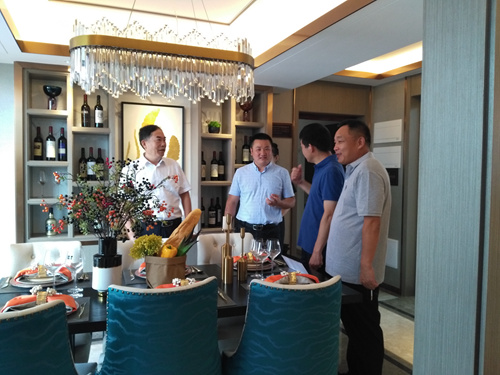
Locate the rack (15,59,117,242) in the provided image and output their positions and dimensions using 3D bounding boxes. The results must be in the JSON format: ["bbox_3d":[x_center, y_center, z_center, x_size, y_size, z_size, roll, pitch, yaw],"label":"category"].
[{"bbox_3d":[-1.706,-0.311,3.807,0.808,1.563,0.300,0,3,-22],"label":"rack"}]

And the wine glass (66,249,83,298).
[{"bbox_3d":[-0.834,0.408,1.942,0.087,0.228,0.087,-1,3,-23],"label":"wine glass"}]

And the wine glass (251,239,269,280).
[{"bbox_3d":[0.070,0.405,2.267,0.087,0.223,0.087,-1,3,-23],"label":"wine glass"}]

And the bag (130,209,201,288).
[{"bbox_3d":[-0.443,0.317,2.147,0.350,0.401,0.240,0,3,-11],"label":"bag"}]

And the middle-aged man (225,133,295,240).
[{"bbox_3d":[0.067,0.418,3.147,0.530,1.668,0.360,1,3,6],"label":"middle-aged man"}]

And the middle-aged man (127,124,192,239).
[{"bbox_3d":[-0.673,0.386,3.007,0.530,1.692,0.320,-1,3,-27],"label":"middle-aged man"}]

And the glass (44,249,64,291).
[{"bbox_3d":[-0.955,0.410,1.977,0.090,0.220,0.090,-1,3,-23],"label":"glass"}]

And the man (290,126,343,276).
[{"bbox_3d":[0.486,0.413,2.843,0.400,1.716,0.460,3,3,35],"label":"man"}]

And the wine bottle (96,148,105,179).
[{"bbox_3d":[-1.454,-0.224,3.926,0.075,0.305,0.075,0,3,-22],"label":"wine bottle"}]

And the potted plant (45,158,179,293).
[{"bbox_3d":[-0.696,0.199,2.073,0.640,0.690,0.550,0,3,-22],"label":"potted plant"}]

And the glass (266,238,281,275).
[{"bbox_3d":[0.139,0.409,2.356,0.083,0.209,0.083,1,3,0],"label":"glass"}]

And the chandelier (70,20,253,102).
[{"bbox_3d":[-0.433,-0.641,2.165,0.965,0.320,0.325,0,3,-22],"label":"chandelier"}]

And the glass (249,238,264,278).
[{"bbox_3d":[0.042,0.425,2.440,0.085,0.222,0.085,1,3,0],"label":"glass"}]

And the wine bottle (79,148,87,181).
[{"bbox_3d":[-1.570,-0.216,3.793,0.076,0.300,0.076,-1,3,-23],"label":"wine bottle"}]

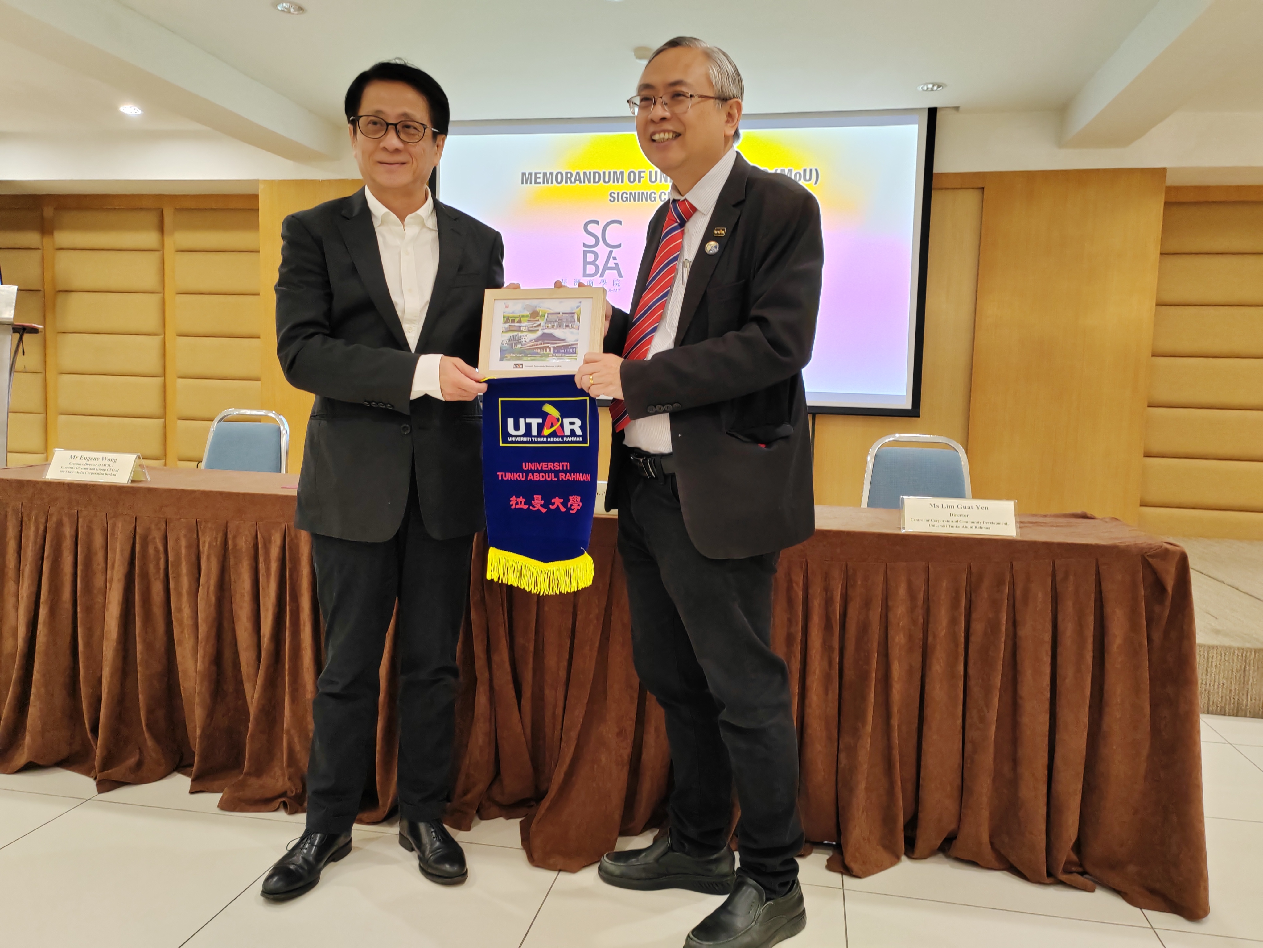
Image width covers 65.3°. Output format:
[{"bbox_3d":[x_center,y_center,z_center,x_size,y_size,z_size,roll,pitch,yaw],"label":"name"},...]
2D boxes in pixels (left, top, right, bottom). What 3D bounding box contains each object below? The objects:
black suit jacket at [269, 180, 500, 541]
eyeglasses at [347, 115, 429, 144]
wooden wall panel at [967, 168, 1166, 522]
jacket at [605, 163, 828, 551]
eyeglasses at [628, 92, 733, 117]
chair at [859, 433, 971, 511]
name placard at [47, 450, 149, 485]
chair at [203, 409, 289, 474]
[{"bbox_3d":[-0.493,-0.222,1.963,0.460,0.710,0.340,0,5,-17],"label":"black suit jacket"},{"bbox_3d":[-0.450,-0.652,1.873,0.140,0.043,0.140,8,15,-6],"label":"eyeglasses"},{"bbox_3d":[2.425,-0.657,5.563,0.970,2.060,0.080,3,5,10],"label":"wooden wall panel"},{"bbox_3d":[0.139,-0.217,1.834,0.380,0.730,0.480,-2,6,-34],"label":"jacket"},{"bbox_3d":[0.090,-0.678,1.836,0.140,0.040,0.140,11,15,37],"label":"eyeglasses"},{"bbox_3d":[0.889,0.346,3.058,0.450,0.900,0.560,3,5,10],"label":"chair"},{"bbox_3d":[-1.421,-0.021,2.614,0.250,0.077,0.075,3,5,15],"label":"name placard"},{"bbox_3d":[-1.513,0.235,3.501,0.450,0.900,0.560,3,5,10],"label":"chair"}]

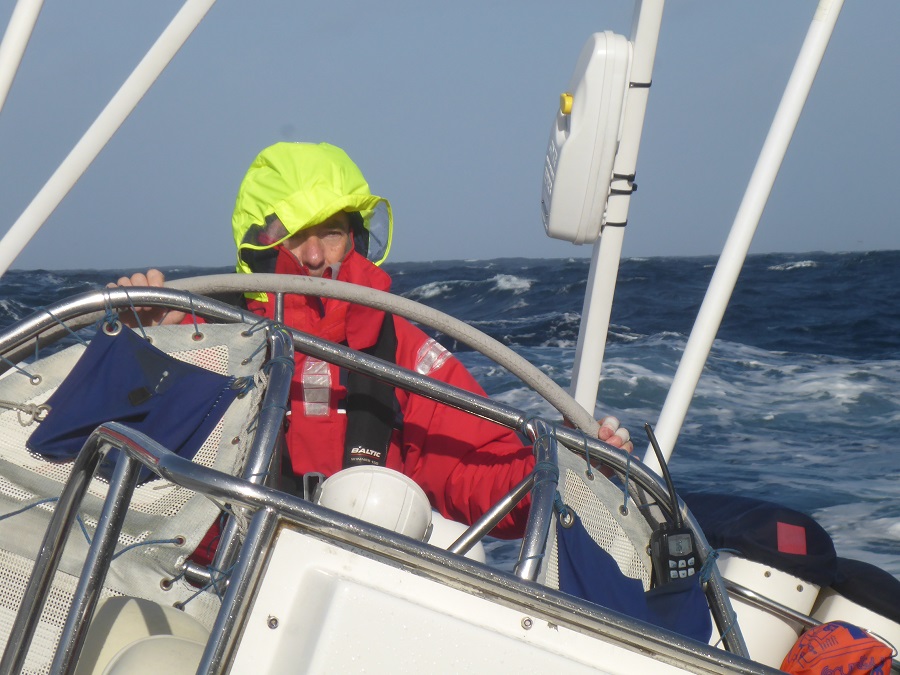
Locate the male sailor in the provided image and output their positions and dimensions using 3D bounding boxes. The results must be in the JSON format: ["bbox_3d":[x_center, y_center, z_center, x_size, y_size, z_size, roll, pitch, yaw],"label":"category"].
[{"bbox_3d":[-0.125,0.560,5.750,0.790,1.750,0.650,-1,1,-3],"label":"male sailor"}]

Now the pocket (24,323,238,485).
[{"bbox_3d":[-0.439,0.095,5.050,0.245,0.190,0.050,18,2,-2],"label":"pocket"}]

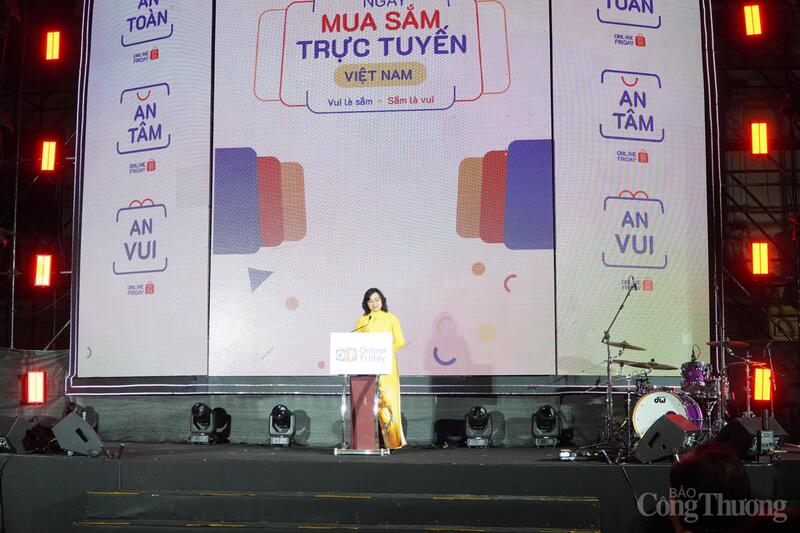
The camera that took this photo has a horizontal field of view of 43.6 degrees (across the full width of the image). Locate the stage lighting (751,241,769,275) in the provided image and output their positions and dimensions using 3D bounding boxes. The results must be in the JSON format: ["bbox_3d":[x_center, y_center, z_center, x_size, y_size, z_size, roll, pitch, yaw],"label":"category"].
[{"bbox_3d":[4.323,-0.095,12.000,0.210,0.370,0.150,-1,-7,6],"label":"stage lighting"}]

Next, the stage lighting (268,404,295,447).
[{"bbox_3d":[-1.295,1.766,11.100,0.300,0.450,0.270,-1,-7,6],"label":"stage lighting"}]

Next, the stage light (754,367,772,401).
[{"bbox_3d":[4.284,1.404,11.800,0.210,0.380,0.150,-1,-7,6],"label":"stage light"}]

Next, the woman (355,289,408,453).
[{"bbox_3d":[-0.194,1.064,10.400,0.500,1.650,0.380,-1,-7,8],"label":"woman"}]

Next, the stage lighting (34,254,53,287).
[{"bbox_3d":[-4.181,0.047,11.725,0.175,0.350,0.120,-1,-7,6],"label":"stage lighting"}]

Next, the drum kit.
[{"bbox_3d":[2.863,1.298,10.168,1.500,1.140,1.150,-3,-8,27],"label":"drum kit"}]

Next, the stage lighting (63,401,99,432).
[{"bbox_3d":[-3.574,1.727,10.973,0.310,0.450,0.280,0,-7,-3],"label":"stage lighting"}]

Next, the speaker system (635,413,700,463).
[{"bbox_3d":[2.363,1.491,8.736,0.420,0.400,0.580,-4,-8,29],"label":"speaker system"}]

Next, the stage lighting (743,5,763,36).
[{"bbox_3d":[4.027,-2.807,11.405,0.175,0.350,0.120,-1,-7,6],"label":"stage lighting"}]

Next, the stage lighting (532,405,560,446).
[{"bbox_3d":[1.590,1.734,10.850,0.300,0.450,0.270,0,-7,4],"label":"stage lighting"}]

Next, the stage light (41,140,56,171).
[{"bbox_3d":[-4.179,-1.320,11.885,0.175,0.350,0.120,-1,-7,6],"label":"stage light"}]

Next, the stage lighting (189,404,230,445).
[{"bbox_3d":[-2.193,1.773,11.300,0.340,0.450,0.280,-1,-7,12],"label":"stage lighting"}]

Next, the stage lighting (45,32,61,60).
[{"bbox_3d":[-4.376,-2.781,12.600,0.200,0.370,0.140,0,-7,4],"label":"stage lighting"}]

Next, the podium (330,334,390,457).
[{"bbox_3d":[-0.380,1.224,9.724,0.590,1.160,0.420,-1,-7,6],"label":"podium"}]

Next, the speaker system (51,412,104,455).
[{"bbox_3d":[-3.007,1.539,9.233,0.420,0.400,0.580,3,-7,-25],"label":"speaker system"}]

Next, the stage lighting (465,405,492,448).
[{"bbox_3d":[0.864,1.747,10.900,0.300,0.450,0.270,0,-7,5],"label":"stage lighting"}]

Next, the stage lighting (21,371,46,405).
[{"bbox_3d":[-4.352,1.440,11.900,0.260,0.390,0.160,0,-7,-2],"label":"stage lighting"}]

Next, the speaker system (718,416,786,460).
[{"bbox_3d":[3.062,1.487,8.686,0.580,0.400,0.420,6,-9,-43],"label":"speaker system"}]

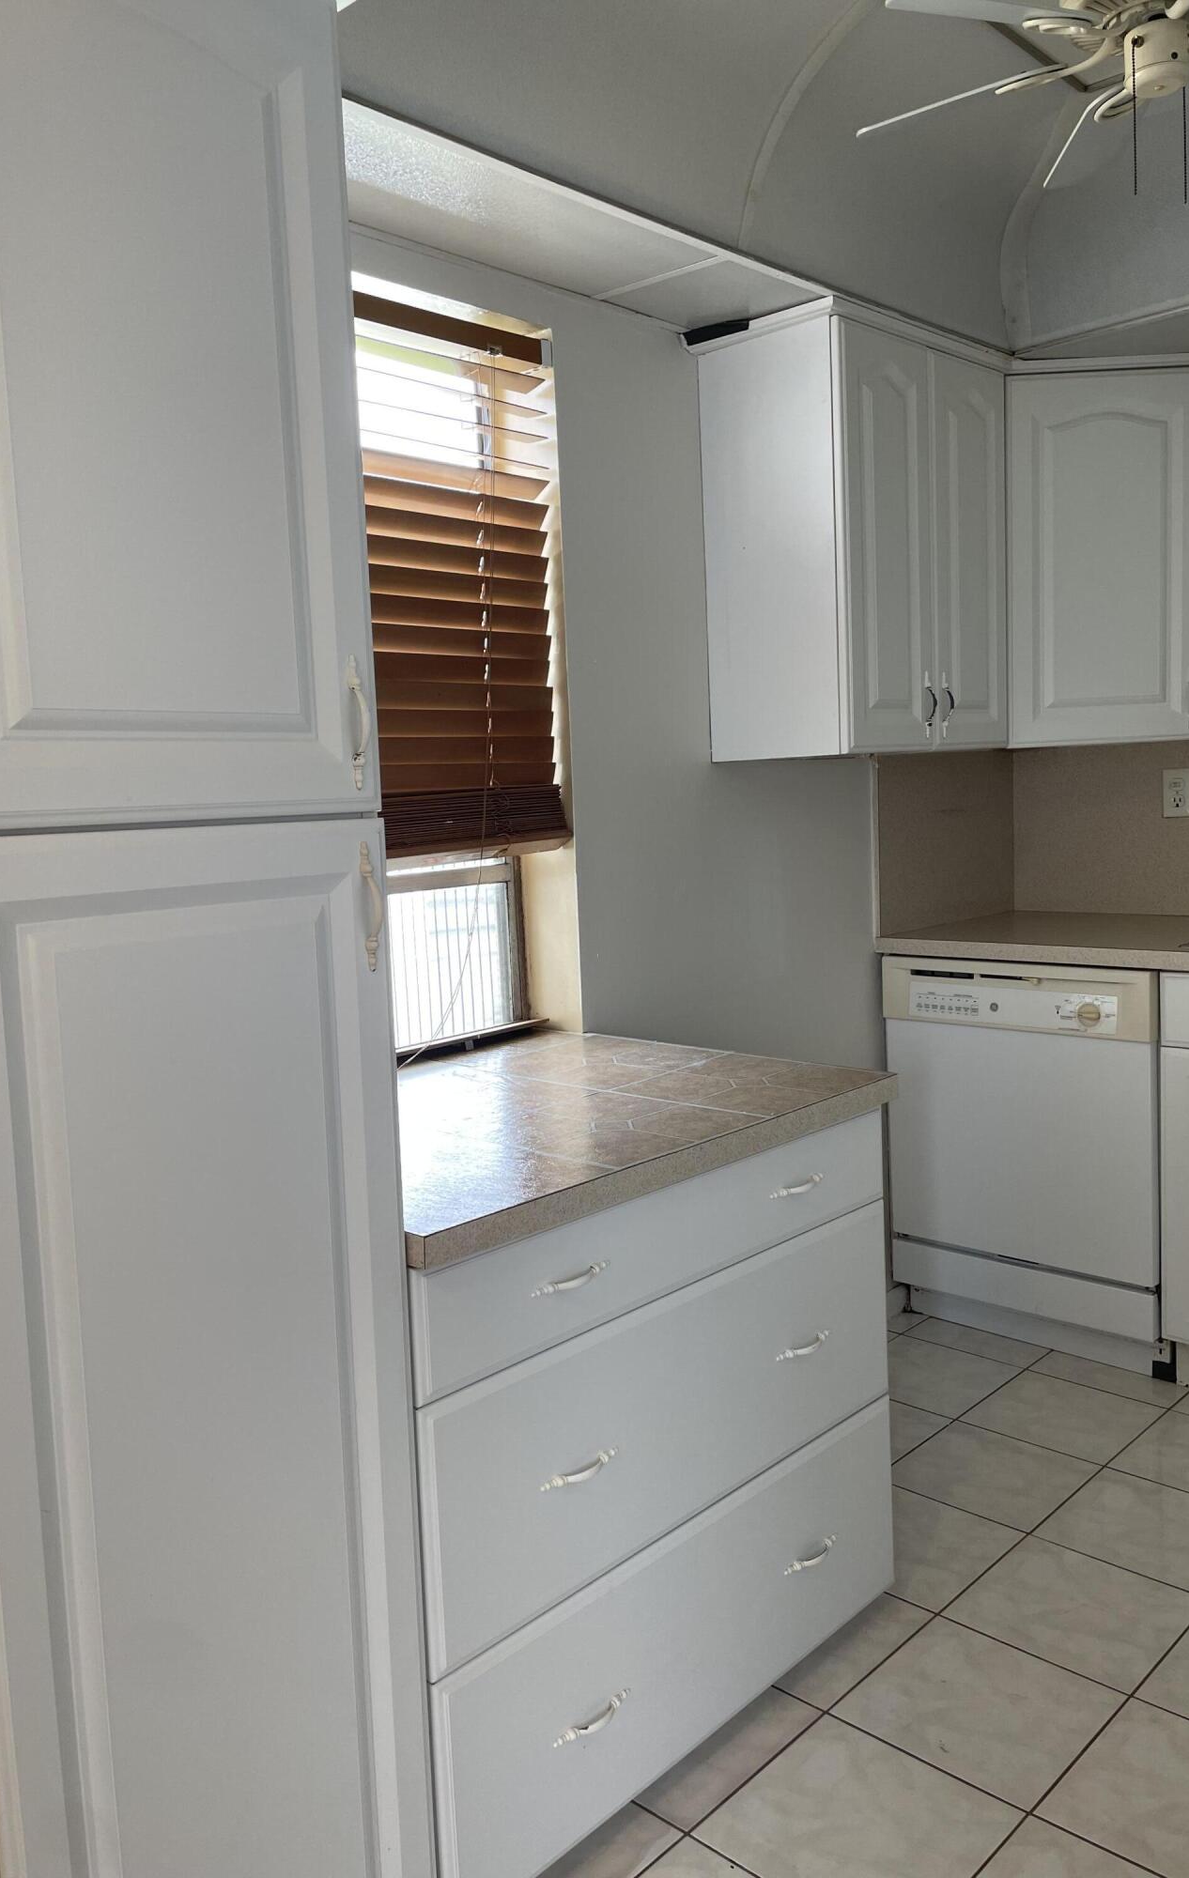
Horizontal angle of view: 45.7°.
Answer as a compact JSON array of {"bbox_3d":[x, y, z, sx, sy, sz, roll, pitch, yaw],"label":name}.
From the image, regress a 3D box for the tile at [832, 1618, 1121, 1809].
[{"bbox_3d":[0.537,1.073,1.968,0.302,0.010,0.299,4,9,44],"label":"tile"}]

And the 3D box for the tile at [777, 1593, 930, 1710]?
[{"bbox_3d":[0.316,1.058,2.179,0.302,0.010,0.299,4,9,44],"label":"tile"}]

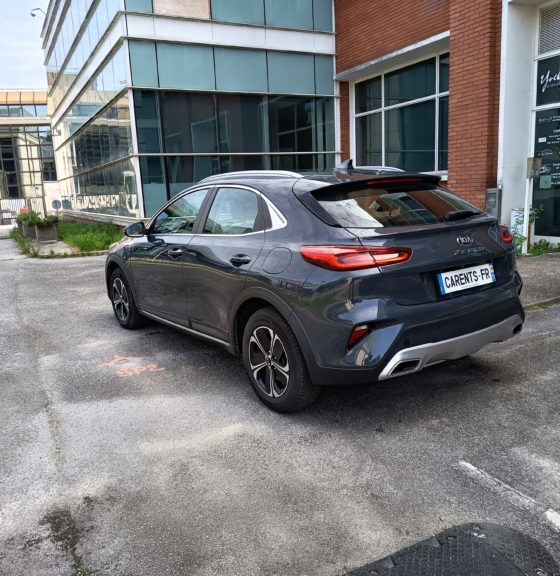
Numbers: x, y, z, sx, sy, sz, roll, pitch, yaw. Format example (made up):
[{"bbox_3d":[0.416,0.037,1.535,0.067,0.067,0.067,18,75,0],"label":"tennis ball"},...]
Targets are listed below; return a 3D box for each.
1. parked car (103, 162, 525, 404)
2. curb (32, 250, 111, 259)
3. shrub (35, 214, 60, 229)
[{"bbox_3d":[-0.161,-0.277,4.719,1.830,1.485,4.395,-10,13,-34],"label":"parked car"},{"bbox_3d":[-4.790,-0.812,12.501,1.850,0.110,0.170,-4,11,-5],"label":"curb"},{"bbox_3d":[-7.053,-2.009,16.084,0.660,0.410,0.600,-4,11,-5],"label":"shrub"}]

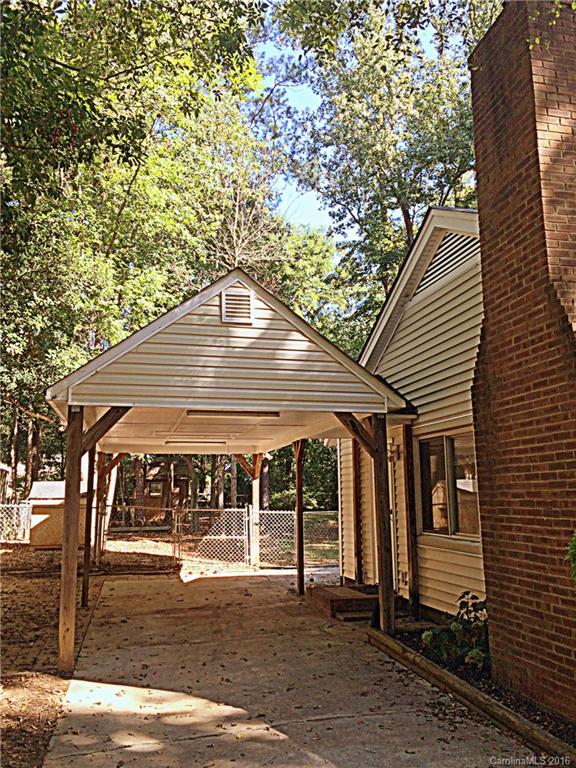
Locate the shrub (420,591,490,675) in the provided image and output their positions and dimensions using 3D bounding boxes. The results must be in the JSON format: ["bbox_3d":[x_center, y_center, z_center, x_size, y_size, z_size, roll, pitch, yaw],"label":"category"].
[{"bbox_3d":[1.554,2.258,6.038,0.594,0.653,0.554,2,-10,-14],"label":"shrub"}]

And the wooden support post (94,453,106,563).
[{"bbox_3d":[-4.040,2.673,13.784,0.129,2.386,0.129,2,-10,-14],"label":"wooden support post"}]

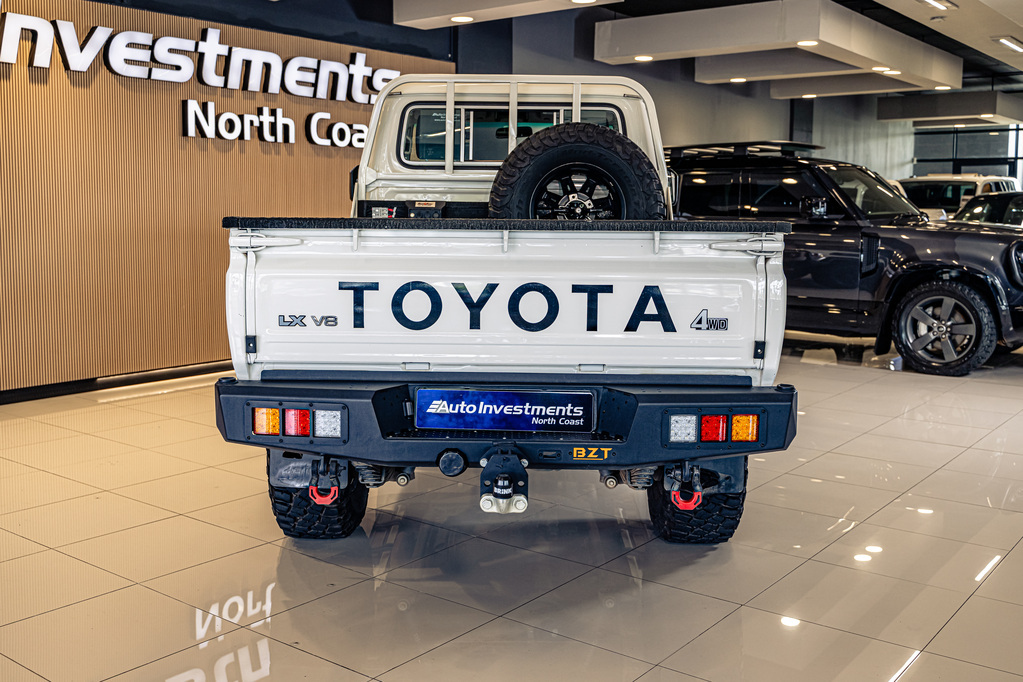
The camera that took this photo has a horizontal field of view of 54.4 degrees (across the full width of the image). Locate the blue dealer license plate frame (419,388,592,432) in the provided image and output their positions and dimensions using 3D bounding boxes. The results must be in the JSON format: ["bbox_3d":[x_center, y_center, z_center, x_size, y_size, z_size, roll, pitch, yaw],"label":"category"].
[{"bbox_3d":[-0.016,0.206,2.940,0.540,0.130,0.025,1,7,1],"label":"blue dealer license plate frame"}]

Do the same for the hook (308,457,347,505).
[{"bbox_3d":[-0.541,0.418,2.940,0.112,0.140,0.050,1,7,1],"label":"hook"}]

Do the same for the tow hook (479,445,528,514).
[{"bbox_3d":[-0.022,0.391,2.769,0.133,0.172,0.190,1,7,1],"label":"tow hook"}]

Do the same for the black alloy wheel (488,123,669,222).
[{"bbox_3d":[0.303,-0.605,4.640,0.815,0.815,0.280,1,7,1],"label":"black alloy wheel"}]

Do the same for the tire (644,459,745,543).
[{"bbox_3d":[0.754,0.421,4.123,0.285,0.820,0.820,1,7,1],"label":"tire"}]

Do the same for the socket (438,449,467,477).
[{"bbox_3d":[-0.170,0.351,2.870,0.083,0.083,0.055,1,7,1],"label":"socket"}]

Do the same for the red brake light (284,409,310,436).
[{"bbox_3d":[-0.619,0.236,2.875,0.080,0.080,0.030,1,7,7],"label":"red brake light"}]

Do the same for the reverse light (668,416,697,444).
[{"bbox_3d":[0.493,0.252,2.850,0.080,0.080,0.030,0,7,-5],"label":"reverse light"}]

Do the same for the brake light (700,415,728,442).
[{"bbox_3d":[0.585,0.253,2.860,0.080,0.080,0.030,0,7,-5],"label":"brake light"}]

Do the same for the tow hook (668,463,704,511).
[{"bbox_3d":[0.512,0.431,2.925,0.105,0.137,0.050,1,7,1],"label":"tow hook"}]

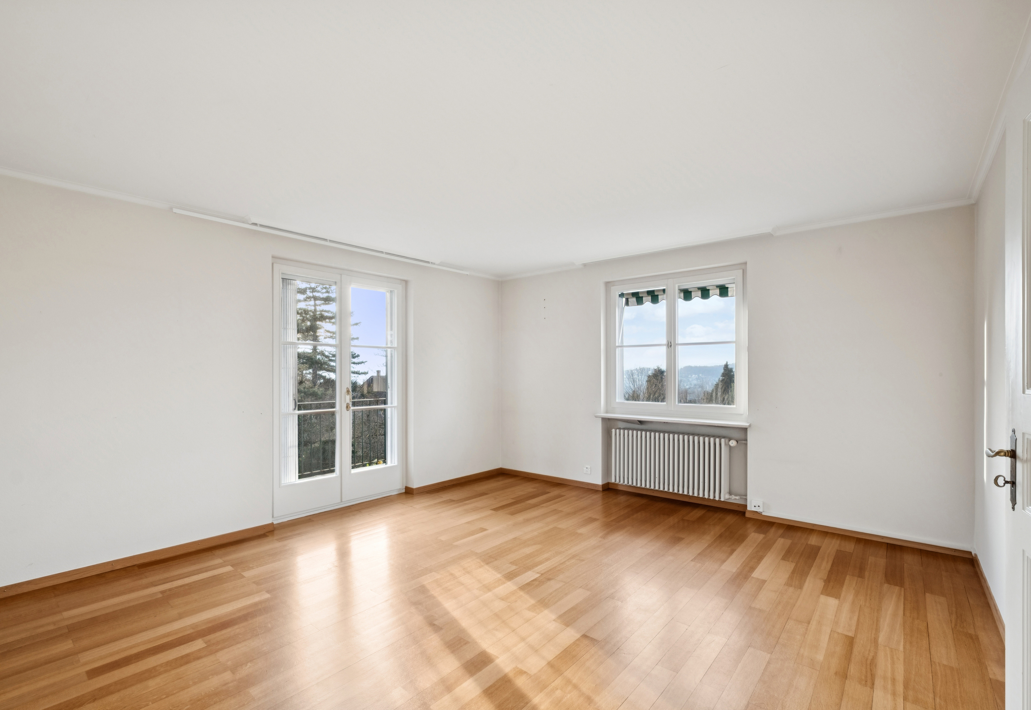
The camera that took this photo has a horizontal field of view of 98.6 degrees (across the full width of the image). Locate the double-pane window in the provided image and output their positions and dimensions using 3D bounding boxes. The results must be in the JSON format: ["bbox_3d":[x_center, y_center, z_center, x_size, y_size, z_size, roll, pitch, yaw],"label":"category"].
[{"bbox_3d":[1.520,-0.091,4.353,1.318,1.350,0.080,-1,-1,38],"label":"double-pane window"}]

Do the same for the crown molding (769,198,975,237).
[{"bbox_3d":[2.596,-1.013,3.321,1.178,0.050,0.050,-1,-1,38],"label":"crown molding"}]

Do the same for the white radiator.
[{"bbox_3d":[1.478,1.036,4.329,1.081,0.555,0.130,-1,-1,38],"label":"white radiator"}]

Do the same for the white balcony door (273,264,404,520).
[{"bbox_3d":[-1.585,0.314,4.168,0.080,2.140,1.280,-1,-1,42],"label":"white balcony door"}]

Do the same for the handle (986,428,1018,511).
[{"bbox_3d":[1.309,0.308,1.187,0.057,0.222,0.105,-1,-1,34],"label":"handle"}]

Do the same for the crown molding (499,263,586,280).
[{"bbox_3d":[0.275,-0.947,5.124,1.171,0.050,0.050,-1,-1,38],"label":"crown molding"}]

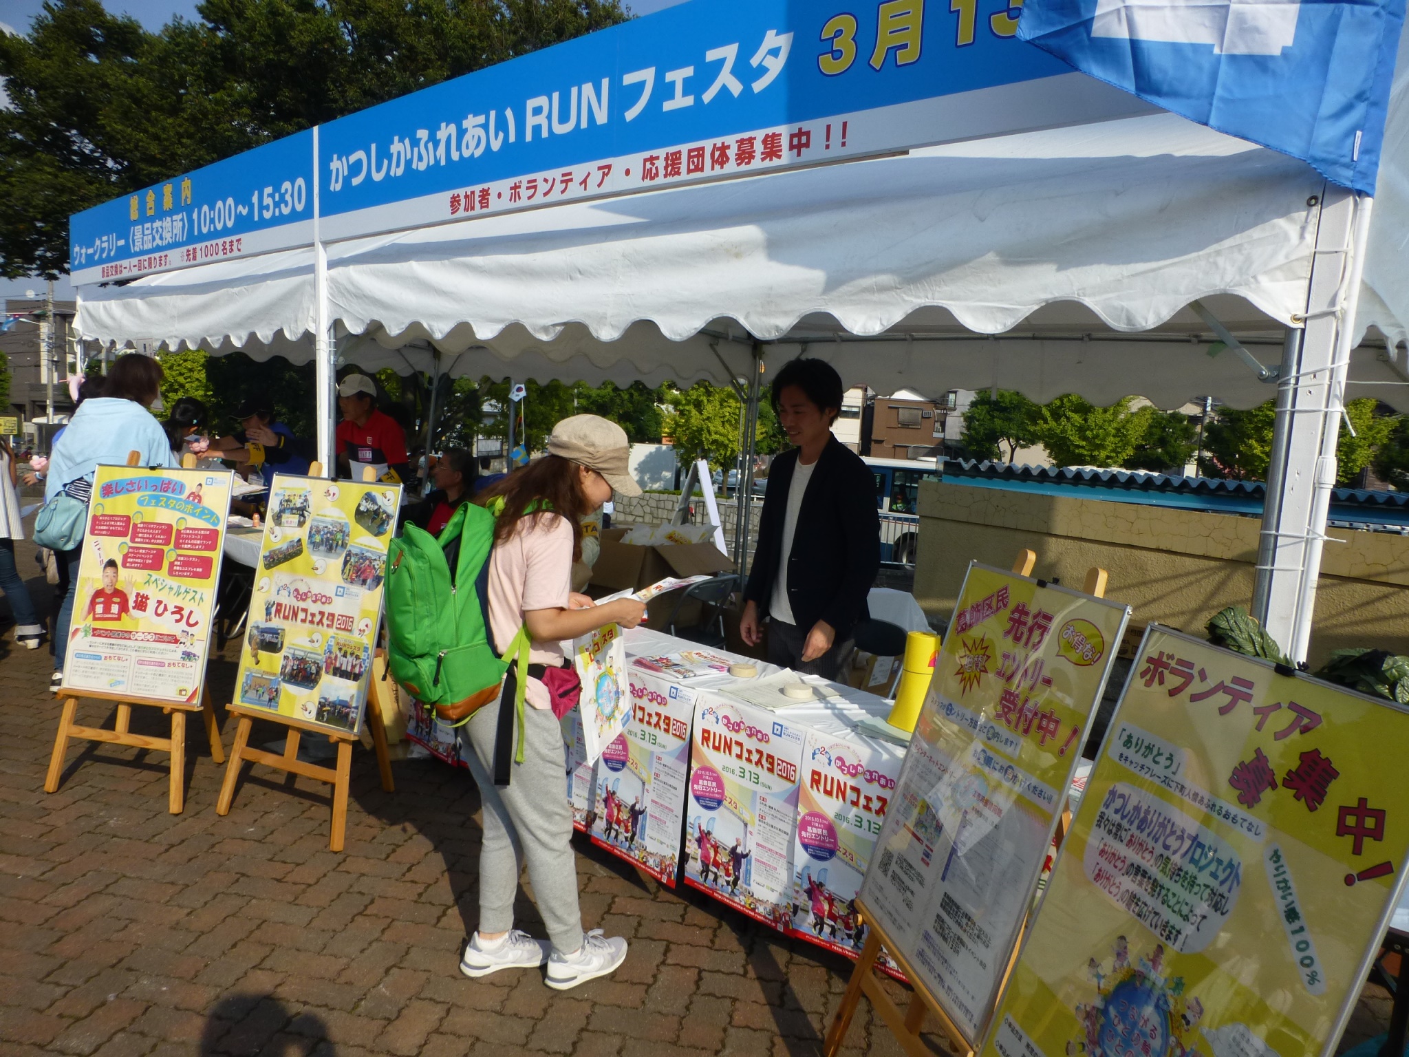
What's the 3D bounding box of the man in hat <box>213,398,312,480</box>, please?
[{"bbox_3d":[-2.785,-0.085,6.199,0.620,1.460,0.520,-4,10,-44],"label":"man in hat"}]

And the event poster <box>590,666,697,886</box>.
[{"bbox_3d":[-0.197,0.754,3.046,0.420,0.594,0.010,10,5,43],"label":"event poster"}]

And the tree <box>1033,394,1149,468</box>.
[{"bbox_3d":[12.761,-2.103,31.657,3.800,5.372,3.800,5,8,21],"label":"tree"}]

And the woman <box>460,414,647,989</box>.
[{"bbox_3d":[-0.423,0.453,2.676,0.520,1.510,0.450,0,8,-18],"label":"woman"}]

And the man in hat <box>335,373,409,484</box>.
[{"bbox_3d":[-1.893,-0.046,5.550,0.520,1.630,0.420,8,9,35],"label":"man in hat"}]

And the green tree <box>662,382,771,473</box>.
[{"bbox_3d":[0.744,-3.729,35.679,4.100,5.030,4.100,3,7,1],"label":"green tree"}]

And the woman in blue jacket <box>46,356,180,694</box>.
[{"bbox_3d":[-3.027,-0.039,4.972,0.560,1.660,0.480,4,7,9],"label":"woman in blue jacket"}]

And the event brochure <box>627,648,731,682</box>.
[{"bbox_3d":[-0.072,0.439,3.283,0.320,0.015,0.280,10,10,43],"label":"event brochure"}]

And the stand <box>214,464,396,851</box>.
[{"bbox_3d":[-1.370,0.411,3.564,0.620,1.280,0.523,6,8,25],"label":"stand"}]

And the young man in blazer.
[{"bbox_3d":[0.352,0.292,3.384,0.500,1.720,0.360,9,10,41],"label":"young man in blazer"}]

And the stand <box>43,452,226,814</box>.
[{"bbox_3d":[-2.102,0.353,3.750,0.620,1.280,0.512,4,8,13],"label":"stand"}]

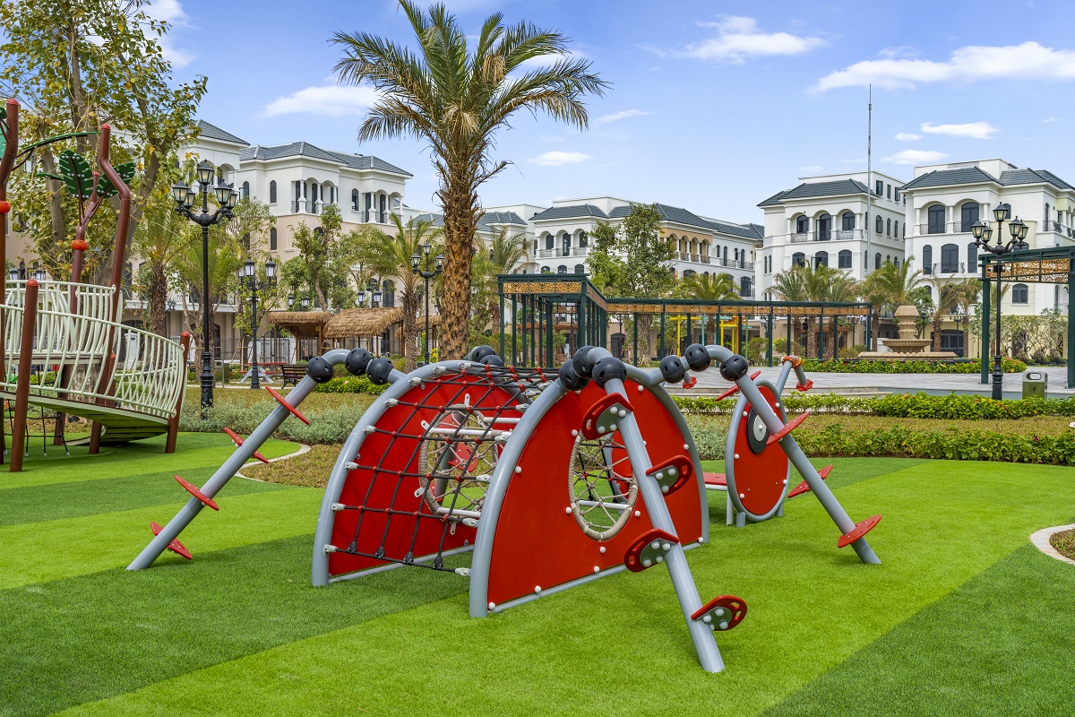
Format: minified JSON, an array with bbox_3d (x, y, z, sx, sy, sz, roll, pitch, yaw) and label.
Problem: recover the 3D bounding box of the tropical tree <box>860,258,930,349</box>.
[{"bbox_3d":[22.315,-3.148,65.000,4.200,6.300,4.200,0,1,0],"label":"tropical tree"}]

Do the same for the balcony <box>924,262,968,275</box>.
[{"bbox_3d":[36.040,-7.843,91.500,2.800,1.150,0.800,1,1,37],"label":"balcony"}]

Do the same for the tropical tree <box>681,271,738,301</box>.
[{"bbox_3d":[9.003,-2.014,54.000,3.700,4.900,3.700,0,1,0],"label":"tropical tree"}]

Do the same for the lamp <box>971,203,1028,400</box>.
[{"bbox_3d":[10.493,-1.188,23.700,1.250,4.750,1.250,0,1,24],"label":"lamp"}]

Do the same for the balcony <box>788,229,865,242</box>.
[{"bbox_3d":[26.676,-11.256,96.200,6.900,1.050,1.200,1,1,37],"label":"balcony"}]

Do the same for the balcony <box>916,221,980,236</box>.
[{"bbox_3d":[35.451,-11.250,90.200,5.200,1.050,1.200,1,1,37],"label":"balcony"}]

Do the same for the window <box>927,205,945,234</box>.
[{"bbox_3d":[34.749,-12.117,91.200,1.500,2.420,0.200,1,1,37],"label":"window"}]

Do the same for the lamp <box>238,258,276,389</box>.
[{"bbox_3d":[-9.083,-1.144,33.800,1.200,4.250,1.200,0,1,0],"label":"lamp"}]

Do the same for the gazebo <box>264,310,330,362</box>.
[{"bbox_3d":[-10.128,-0.572,44.500,2.600,2.800,2.400,0,1,12],"label":"gazebo"}]

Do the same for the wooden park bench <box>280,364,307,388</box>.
[{"bbox_3d":[-7.880,0.620,35.915,1.500,0.820,0.650,0,1,25],"label":"wooden park bench"}]

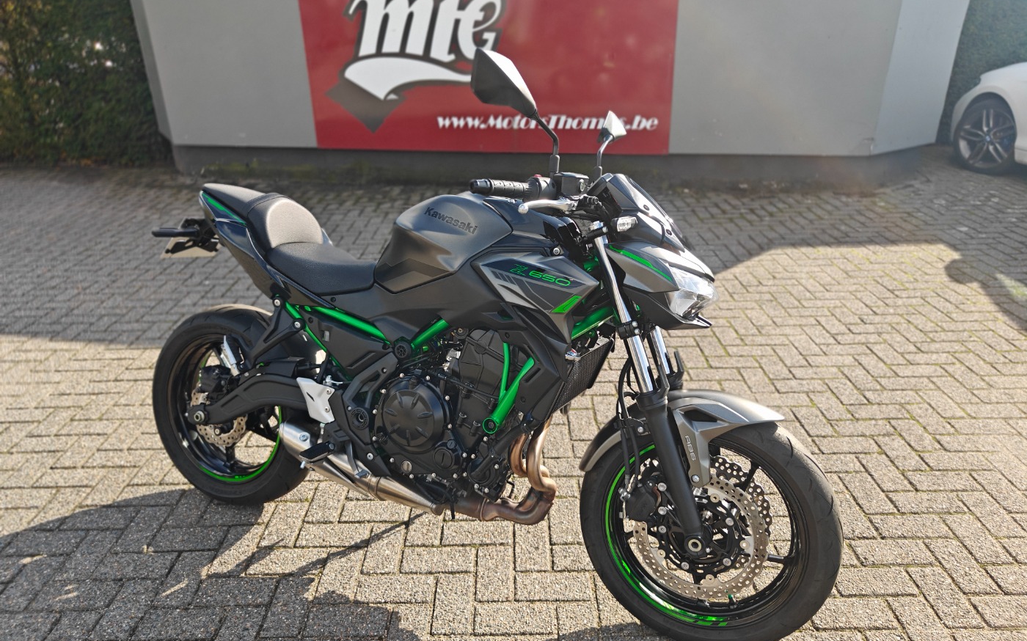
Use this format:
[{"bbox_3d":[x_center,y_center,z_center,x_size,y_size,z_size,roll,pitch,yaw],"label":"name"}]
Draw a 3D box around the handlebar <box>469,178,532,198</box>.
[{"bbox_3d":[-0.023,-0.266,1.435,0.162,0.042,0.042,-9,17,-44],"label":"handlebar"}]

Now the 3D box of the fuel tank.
[{"bbox_3d":[-0.125,-0.188,1.815,0.380,0.265,0.330,9,12,22],"label":"fuel tank"}]

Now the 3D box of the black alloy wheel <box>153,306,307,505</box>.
[{"bbox_3d":[-0.847,0.256,2.192,0.624,0.624,0.160,9,12,22],"label":"black alloy wheel"}]

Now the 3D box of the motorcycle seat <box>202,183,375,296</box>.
[{"bbox_3d":[-0.610,-0.234,2.015,0.700,0.240,0.280,9,12,22],"label":"motorcycle seat"}]

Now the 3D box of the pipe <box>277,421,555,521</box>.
[{"bbox_3d":[-0.247,0.348,1.906,0.760,0.308,0.320,9,12,22],"label":"pipe"}]

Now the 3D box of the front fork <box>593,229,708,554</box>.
[{"bbox_3d":[0.344,0.135,1.665,0.120,0.775,0.270,-17,1,23],"label":"front fork"}]

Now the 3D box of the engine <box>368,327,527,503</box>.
[{"bbox_3d":[-0.119,0.206,1.868,0.370,0.415,0.390,9,12,22],"label":"engine"}]

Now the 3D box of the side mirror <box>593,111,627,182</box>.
[{"bbox_3d":[0.262,-0.470,1.956,0.085,0.215,0.300,6,10,5],"label":"side mirror"}]

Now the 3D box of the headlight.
[{"bbox_3d":[0.401,-0.068,1.613,0.110,0.120,0.190,9,11,20],"label":"headlight"}]

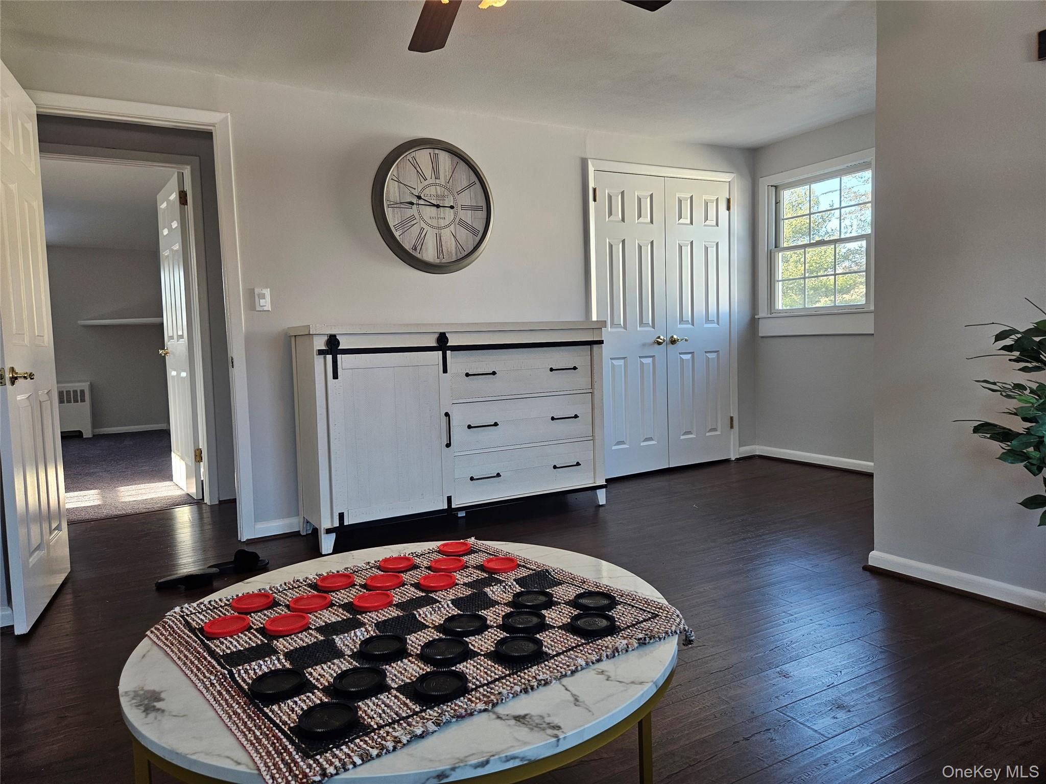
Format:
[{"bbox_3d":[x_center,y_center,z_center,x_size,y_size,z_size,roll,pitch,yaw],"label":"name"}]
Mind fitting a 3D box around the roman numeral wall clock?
[{"bbox_3d":[-0.487,-1.056,3.956,0.757,0.757,0.070,-4,5,-29],"label":"roman numeral wall clock"}]

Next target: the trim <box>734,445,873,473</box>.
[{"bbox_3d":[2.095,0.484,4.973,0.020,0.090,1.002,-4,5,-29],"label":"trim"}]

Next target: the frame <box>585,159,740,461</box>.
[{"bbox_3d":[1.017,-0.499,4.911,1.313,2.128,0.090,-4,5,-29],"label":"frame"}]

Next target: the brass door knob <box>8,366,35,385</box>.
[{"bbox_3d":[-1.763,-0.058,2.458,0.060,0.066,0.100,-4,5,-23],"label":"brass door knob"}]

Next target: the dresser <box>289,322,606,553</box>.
[{"bbox_3d":[-0.344,0.165,3.788,1.659,1.059,0.495,-4,5,-29],"label":"dresser"}]

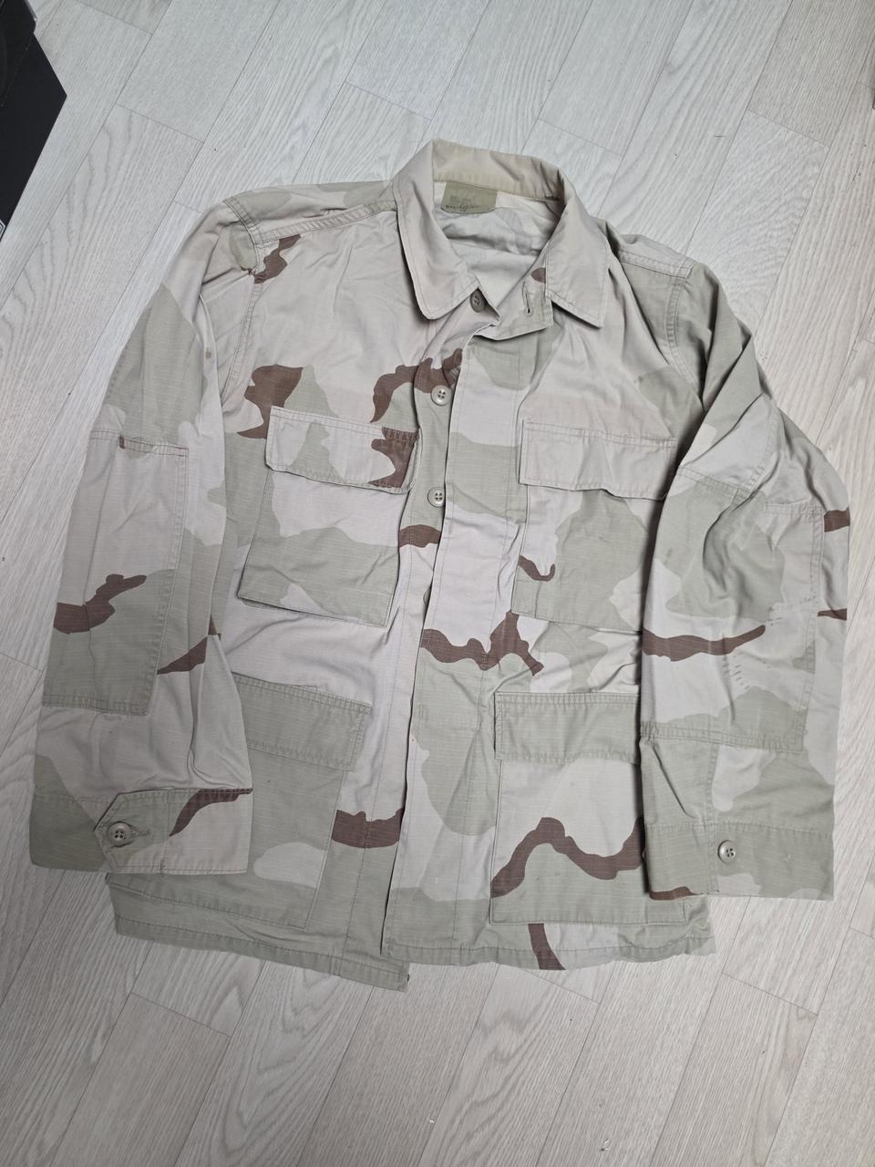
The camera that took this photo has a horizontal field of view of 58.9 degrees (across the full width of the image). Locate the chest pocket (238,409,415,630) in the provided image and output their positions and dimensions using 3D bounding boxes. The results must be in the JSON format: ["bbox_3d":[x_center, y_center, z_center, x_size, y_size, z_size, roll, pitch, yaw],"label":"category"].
[{"bbox_3d":[-0.098,-0.063,0.704,0.137,0.020,0.186,9,83,-2],"label":"chest pocket"}]

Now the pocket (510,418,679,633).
[{"bbox_3d":[0.145,-0.056,0.717,0.147,0.020,0.180,5,83,-3],"label":"pocket"}]

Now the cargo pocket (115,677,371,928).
[{"bbox_3d":[-0.170,0.183,0.678,0.179,0.020,0.200,16,83,-2],"label":"cargo pocket"}]

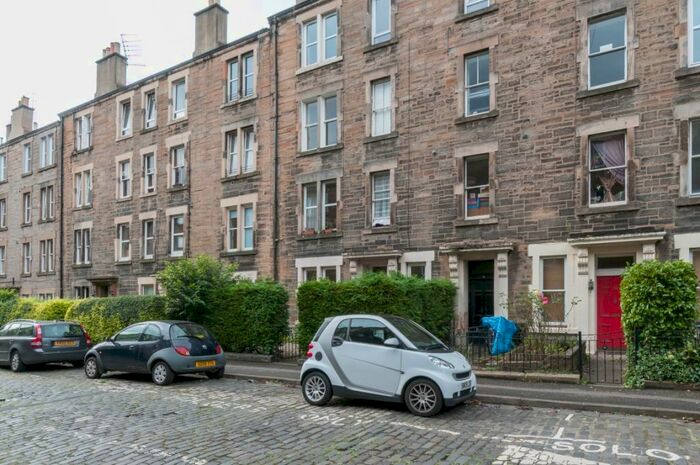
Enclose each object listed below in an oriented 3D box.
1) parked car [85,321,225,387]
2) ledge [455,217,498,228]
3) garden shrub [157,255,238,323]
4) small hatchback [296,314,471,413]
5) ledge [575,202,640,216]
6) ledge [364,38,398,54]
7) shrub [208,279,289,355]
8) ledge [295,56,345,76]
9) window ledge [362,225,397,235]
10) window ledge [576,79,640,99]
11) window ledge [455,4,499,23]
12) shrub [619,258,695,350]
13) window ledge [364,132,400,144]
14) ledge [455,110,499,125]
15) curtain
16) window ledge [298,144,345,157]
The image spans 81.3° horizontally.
[{"bbox_3d":[-4.778,2.791,9.902,3.620,1.400,1.660,-4,-11,27],"label":"parked car"},{"bbox_3d":[4.008,-0.316,12.791,1.276,0.180,0.260,-2,-5,29],"label":"ledge"},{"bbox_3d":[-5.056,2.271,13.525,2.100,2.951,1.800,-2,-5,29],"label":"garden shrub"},{"bbox_3d":[0.653,2.142,7.044,2.690,1.540,1.580,-5,-11,29],"label":"small hatchback"},{"bbox_3d":[7.281,-0.648,11.533,1.515,0.180,0.200,-5,-7,28],"label":"ledge"},{"bbox_3d":[1.120,-6.744,14.798,1.363,0.180,0.200,-5,-7,28],"label":"ledge"},{"bbox_3d":[-3.100,2.531,12.217,2.400,2.127,0.950,-2,-5,29],"label":"shrub"},{"bbox_3d":[-1.135,-6.451,15.925,2.161,0.180,0.260,-2,-5,29],"label":"ledge"},{"bbox_3d":[1.142,-0.047,14.372,1.325,0.180,0.260,-2,-5,29],"label":"window ledge"},{"bbox_3d":[7.079,-3.878,11.246,1.423,0.180,0.260,-2,-5,29],"label":"window ledge"},{"bbox_3d":[4.077,-6.939,13.050,1.323,0.180,0.260,-2,-5,29],"label":"window ledge"},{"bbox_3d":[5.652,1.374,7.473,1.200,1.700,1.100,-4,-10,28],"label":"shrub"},{"bbox_3d":[1.120,-3.407,14.798,1.369,0.180,0.200,-5,-7,28],"label":"window ledge"},{"bbox_3d":[4.092,-3.716,13.223,1.376,0.180,0.200,-5,-7,28],"label":"ledge"},{"bbox_3d":[7.416,-2.077,11.688,0.850,1.350,0.160,-5,-7,28],"label":"curtain"},{"bbox_3d":[-1.100,-3.123,15.757,2.094,0.180,0.260,-2,-5,29],"label":"window ledge"}]

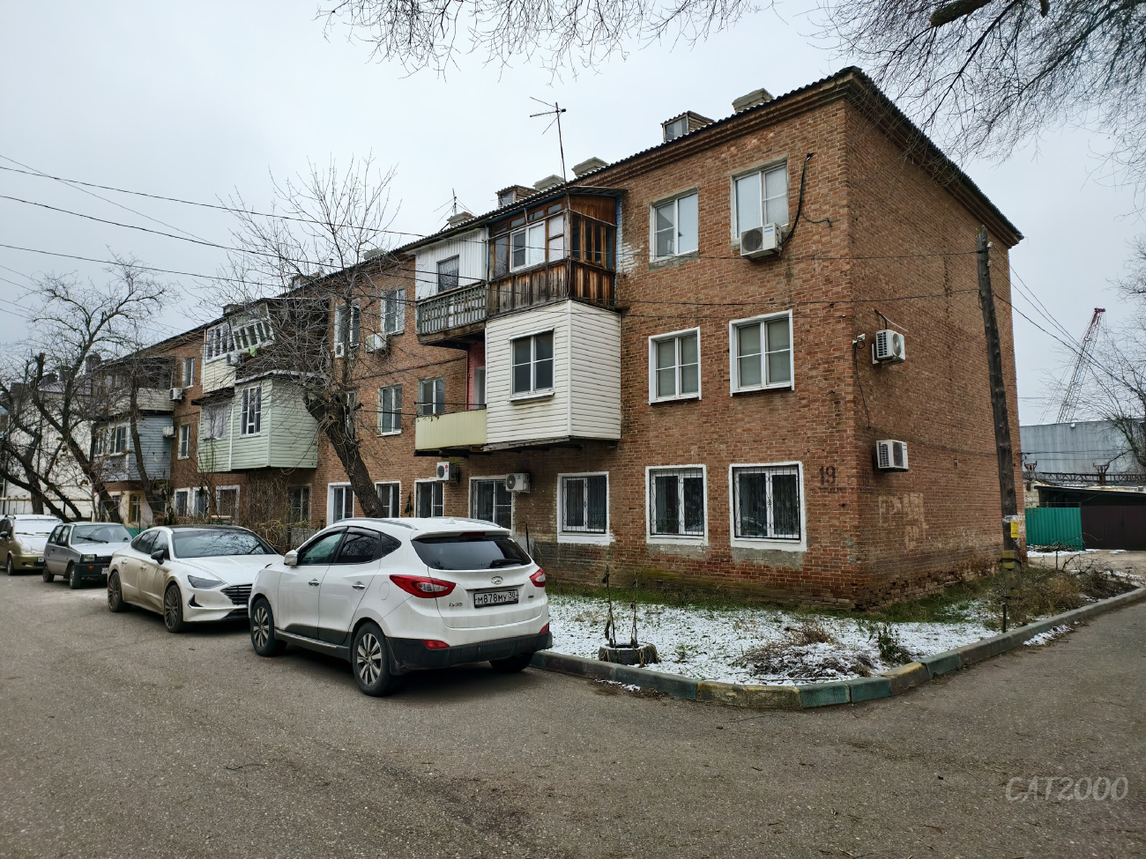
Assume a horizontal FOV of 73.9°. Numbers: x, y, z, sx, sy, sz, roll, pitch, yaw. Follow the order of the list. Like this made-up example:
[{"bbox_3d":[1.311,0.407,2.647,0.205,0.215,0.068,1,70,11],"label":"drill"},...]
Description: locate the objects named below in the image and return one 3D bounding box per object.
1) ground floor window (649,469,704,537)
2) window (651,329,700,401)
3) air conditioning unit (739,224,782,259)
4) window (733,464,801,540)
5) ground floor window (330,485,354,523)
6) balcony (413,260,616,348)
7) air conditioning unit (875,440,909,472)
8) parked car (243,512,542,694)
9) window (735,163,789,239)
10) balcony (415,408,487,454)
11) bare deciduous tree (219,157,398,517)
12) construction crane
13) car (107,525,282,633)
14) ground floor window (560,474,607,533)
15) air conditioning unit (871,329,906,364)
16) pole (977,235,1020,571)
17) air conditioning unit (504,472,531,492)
[{"bbox_3d":[2.226,1.558,16.418,1.440,1.480,0.150,-6,-8,43],"label":"ground floor window"},{"bbox_3d":[2.244,-1.345,16.592,1.340,1.545,0.150,-5,-8,43],"label":"window"},{"bbox_3d":[3.715,-3.706,15.036,0.738,0.473,0.285,-5,-8,43],"label":"air conditioning unit"},{"bbox_3d":[3.798,1.422,14.951,1.450,1.450,0.150,-6,-8,43],"label":"window"},{"bbox_3d":[-7.786,2.564,25.745,1.460,1.420,0.150,-6,-8,43],"label":"ground floor window"},{"bbox_3d":[-1.625,-3.050,19.439,5.800,1.090,1.500,-6,-8,43],"label":"balcony"},{"bbox_3d":[6.033,0.505,14.407,0.320,0.520,0.720,-6,-8,43],"label":"air conditioning unit"},{"bbox_3d":[-2.207,1.876,8.902,1.820,1.665,4.410,5,-8,-43],"label":"parked car"},{"bbox_3d":[3.848,-4.646,15.529,1.170,1.240,0.150,-6,-8,43],"label":"window"},{"bbox_3d":[-2.538,0.136,19.722,2.870,0.970,1.650,-5,-8,43],"label":"balcony"},{"bbox_3d":[-6.340,-1.514,18.422,4.400,10.300,4.000,2,-6,-19],"label":"bare deciduous tree"},{"bbox_3d":[62.049,-2.012,94.983,10.000,27.000,3.500,-4,-7,33],"label":"construction crane"},{"bbox_3d":[-6.082,2.325,12.547,1.860,1.445,4.900,6,-8,-44],"label":"car"},{"bbox_3d":[0.262,1.781,18.120,1.400,1.320,0.060,-5,-8,43],"label":"ground floor window"},{"bbox_3d":[6.100,-1.585,14.600,0.280,0.505,0.720,-5,-8,43],"label":"air conditioning unit"},{"bbox_3d":[7.841,-0.391,14.068,0.290,7.009,0.290,-7,-8,43],"label":"pole"},{"bbox_3d":[-1.396,1.364,19.492,0.640,0.460,0.290,-6,-8,43],"label":"air conditioning unit"}]

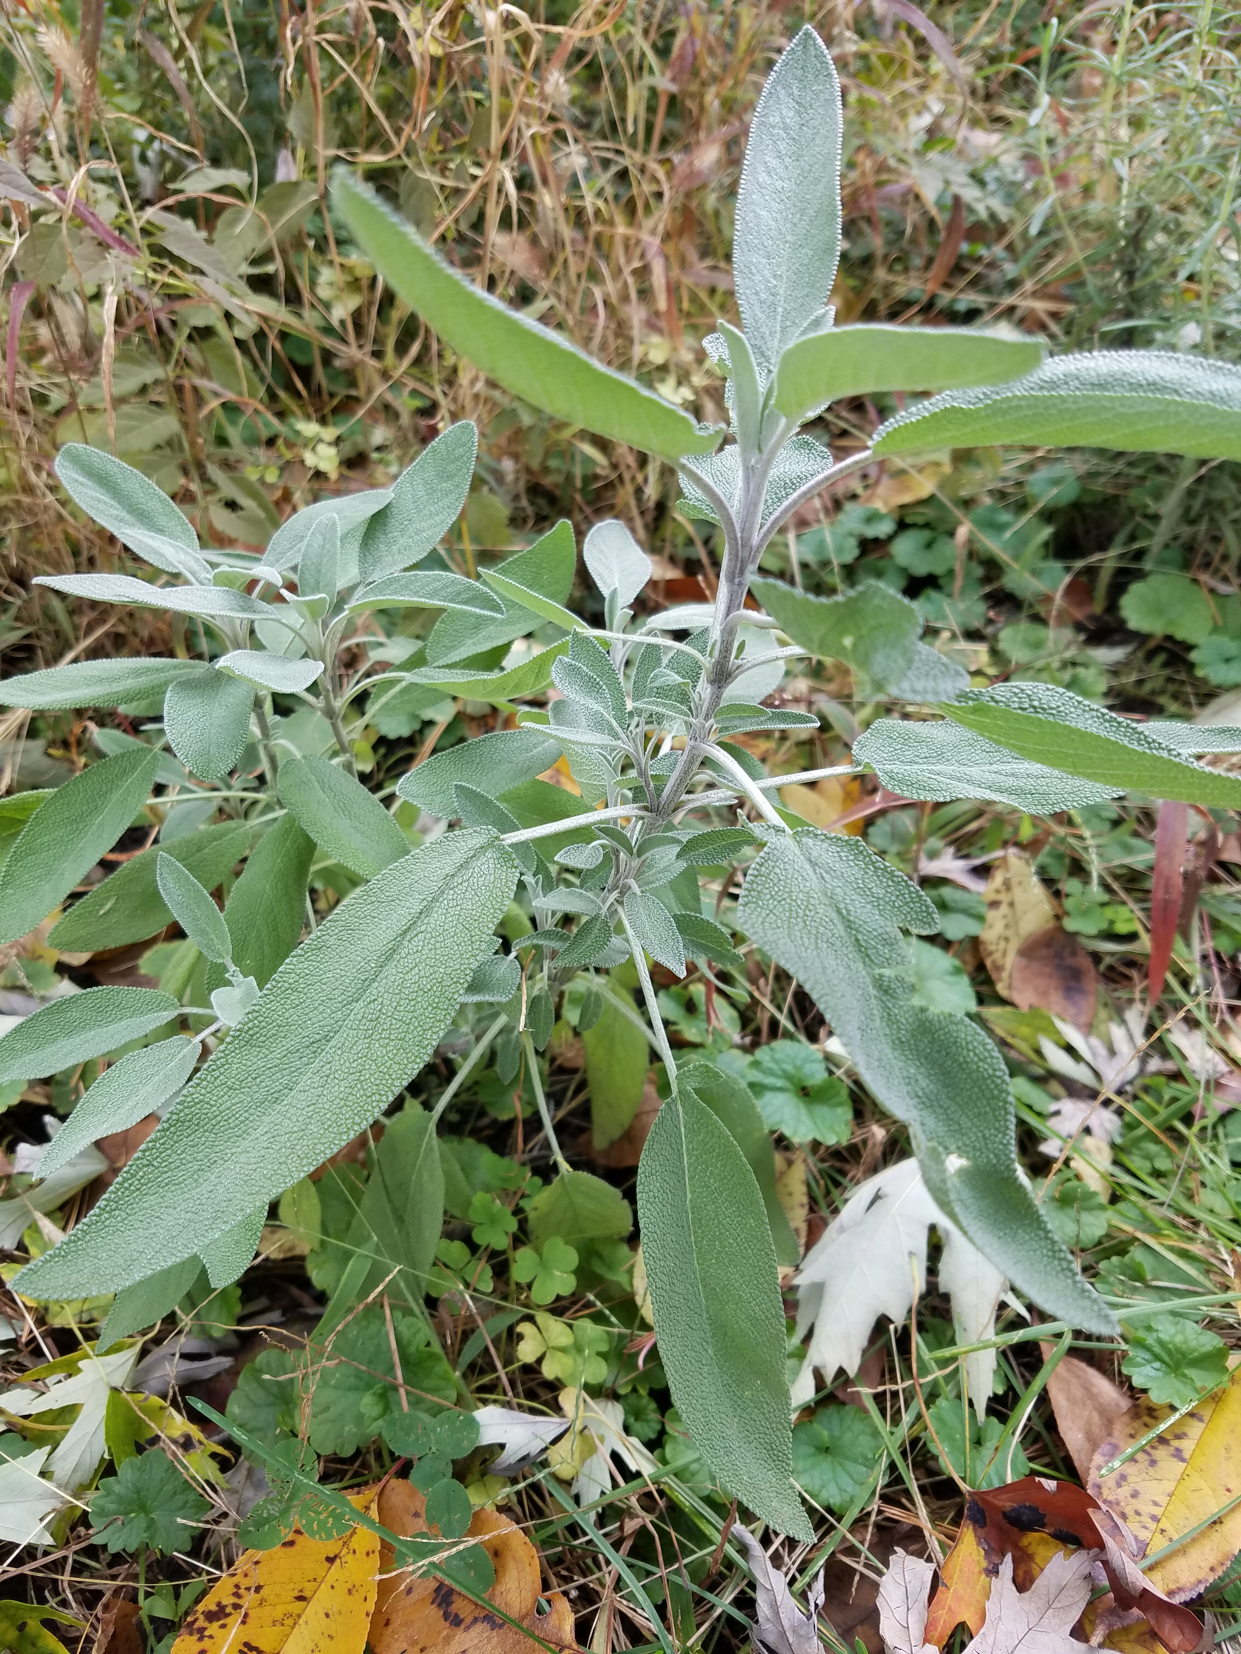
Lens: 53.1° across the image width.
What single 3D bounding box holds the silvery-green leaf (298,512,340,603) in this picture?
[{"bbox_3d":[-0.107,-0.095,0.440,0.015,0.034,0.007,5,15,-3],"label":"silvery-green leaf"}]

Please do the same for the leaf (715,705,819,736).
[{"bbox_3d":[0.031,-0.022,0.261,0.022,0.004,0.010,-2,21,5],"label":"leaf"}]

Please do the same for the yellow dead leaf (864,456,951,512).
[{"bbox_3d":[0.143,-0.171,0.617,0.058,0.013,0.032,-28,53,-22],"label":"yellow dead leaf"}]

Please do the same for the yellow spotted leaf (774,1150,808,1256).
[{"bbox_3d":[0.055,0.130,0.430,0.022,0.008,0.041,-2,56,-9],"label":"yellow spotted leaf"}]

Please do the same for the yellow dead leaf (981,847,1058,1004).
[{"bbox_3d":[0.138,0.034,0.431,0.030,0.008,0.064,8,55,6],"label":"yellow dead leaf"}]

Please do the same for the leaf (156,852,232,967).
[{"bbox_3d":[-0.110,0.021,0.323,0.013,0.034,0.004,-32,20,-18],"label":"leaf"}]

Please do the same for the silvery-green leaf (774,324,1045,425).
[{"bbox_3d":[0.044,-0.070,0.192,0.040,0.015,0.006,0,55,19],"label":"silvery-green leaf"}]

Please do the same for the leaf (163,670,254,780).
[{"bbox_3d":[-0.134,-0.034,0.405,0.028,0.009,0.044,-6,61,-3],"label":"leaf"}]

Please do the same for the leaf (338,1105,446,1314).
[{"bbox_3d":[-0.059,0.099,0.323,0.021,0.005,0.053,1,55,15],"label":"leaf"}]

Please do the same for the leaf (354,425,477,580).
[{"bbox_3d":[-0.067,-0.109,0.420,0.024,0.011,0.067,31,81,17],"label":"leaf"}]

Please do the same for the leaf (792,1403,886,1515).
[{"bbox_3d":[0.065,0.191,0.375,0.031,0.008,0.033,-3,56,4],"label":"leaf"}]

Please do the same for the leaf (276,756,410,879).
[{"bbox_3d":[-0.087,-0.001,0.405,0.067,0.009,0.025,39,57,22],"label":"leaf"}]

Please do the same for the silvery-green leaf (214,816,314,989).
[{"bbox_3d":[-0.104,0.025,0.362,0.022,0.006,0.059,10,70,-2],"label":"silvery-green leaf"}]

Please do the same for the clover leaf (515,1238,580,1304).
[{"bbox_3d":[-0.019,0.116,0.324,0.017,0.004,0.016,0,60,0],"label":"clover leaf"}]

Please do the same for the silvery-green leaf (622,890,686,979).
[{"bbox_3d":[0.009,0.026,0.309,0.011,0.004,0.026,-28,68,-21],"label":"silvery-green leaf"}]

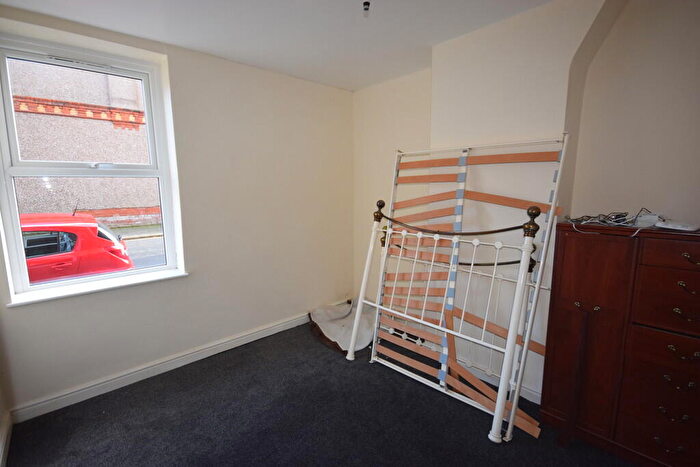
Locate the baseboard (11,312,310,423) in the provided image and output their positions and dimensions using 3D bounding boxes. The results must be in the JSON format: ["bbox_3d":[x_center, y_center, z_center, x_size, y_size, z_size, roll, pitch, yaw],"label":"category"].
[{"bbox_3d":[-1.229,1.066,2.914,2.653,0.107,0.027,-8,12,-41],"label":"baseboard"}]

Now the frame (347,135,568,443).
[{"bbox_3d":[0.639,0.261,2.365,0.542,1.860,1.377,-9,13,-43],"label":"frame"}]

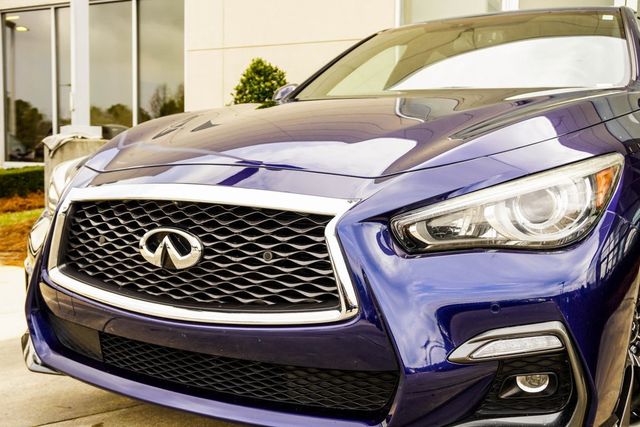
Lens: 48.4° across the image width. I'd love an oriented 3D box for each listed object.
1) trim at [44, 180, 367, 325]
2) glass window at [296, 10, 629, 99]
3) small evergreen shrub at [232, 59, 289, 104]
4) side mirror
[{"bbox_3d":[-0.293,0.078,1.572,0.880,0.300,0.150,3,6,31],"label":"trim"},{"bbox_3d":[0.573,-0.662,2.953,1.370,0.180,0.880,3,37,31],"label":"glass window"},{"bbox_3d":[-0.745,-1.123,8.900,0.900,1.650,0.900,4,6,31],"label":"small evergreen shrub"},{"bbox_3d":[-0.133,-0.551,3.452,0.240,0.160,0.160,3,6,31],"label":"side mirror"}]

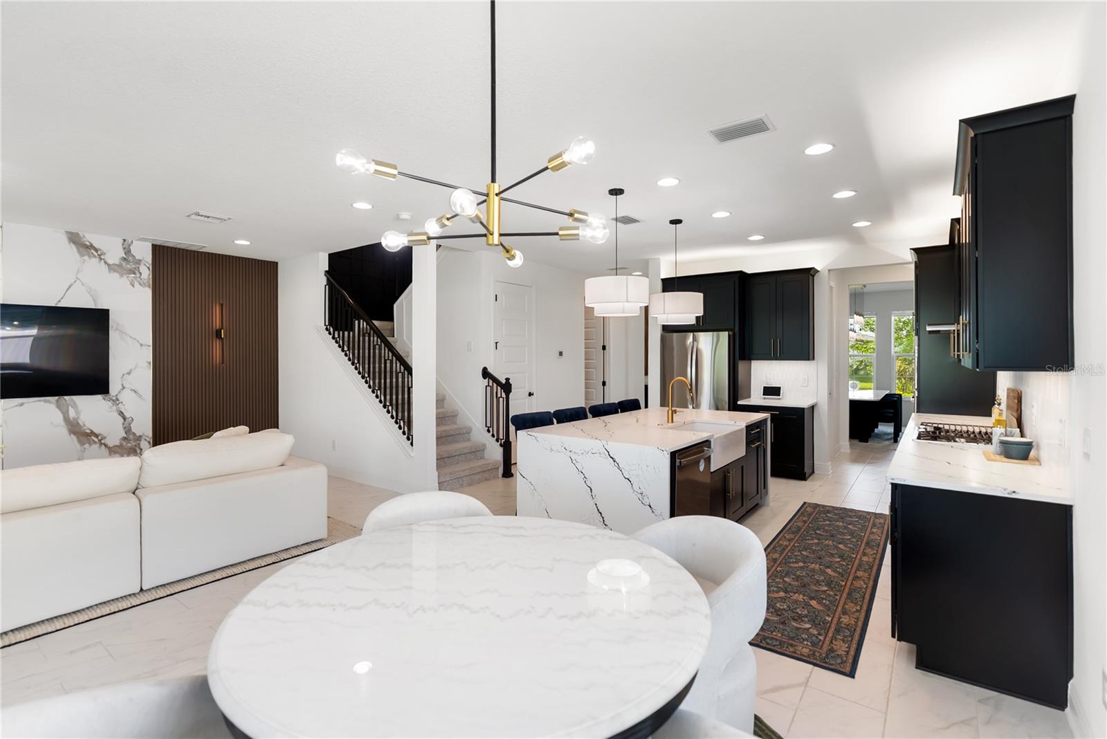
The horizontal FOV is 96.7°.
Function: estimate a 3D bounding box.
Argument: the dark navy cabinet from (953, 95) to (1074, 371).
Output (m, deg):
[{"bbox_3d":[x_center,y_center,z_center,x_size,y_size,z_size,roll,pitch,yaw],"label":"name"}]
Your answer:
[{"bbox_3d":[2.391,-0.573,2.640,0.375,1.145,1.270,0,1,38],"label":"dark navy cabinet"}]

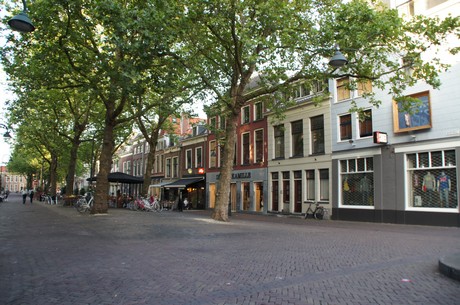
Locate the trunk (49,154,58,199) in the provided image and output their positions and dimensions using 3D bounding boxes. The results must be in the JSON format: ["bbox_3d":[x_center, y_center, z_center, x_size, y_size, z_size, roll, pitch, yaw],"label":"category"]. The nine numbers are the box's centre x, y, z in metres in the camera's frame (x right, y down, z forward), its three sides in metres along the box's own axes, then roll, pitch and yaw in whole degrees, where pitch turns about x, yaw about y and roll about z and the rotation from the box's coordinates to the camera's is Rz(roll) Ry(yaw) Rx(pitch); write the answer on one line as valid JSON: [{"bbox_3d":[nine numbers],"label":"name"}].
[{"bbox_3d":[-21.134,3.189,41.355,0.800,5.950,0.750,1,-7,0],"label":"trunk"}]

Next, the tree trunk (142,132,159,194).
[{"bbox_3d":[-6.552,1.442,28.294,0.950,6.610,0.800,1,-7,0],"label":"tree trunk"}]

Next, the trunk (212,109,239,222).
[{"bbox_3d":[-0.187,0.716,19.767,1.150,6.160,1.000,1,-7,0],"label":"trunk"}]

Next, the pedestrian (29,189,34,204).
[{"bbox_3d":[-22.329,4.889,38.800,0.500,1.720,0.380,5,-8,-32],"label":"pedestrian"}]

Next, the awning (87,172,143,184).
[{"bbox_3d":[-9.467,2.159,28.600,3.700,0.800,3.700,5,-8,-35],"label":"awning"}]

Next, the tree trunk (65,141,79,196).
[{"bbox_3d":[-15.016,2.001,32.679,0.800,6.360,0.750,1,-7,0],"label":"tree trunk"}]

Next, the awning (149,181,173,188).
[{"bbox_3d":[-7.495,3.466,37.300,1.400,0.750,3.200,5,-8,-35],"label":"awning"}]

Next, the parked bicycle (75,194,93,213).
[{"bbox_3d":[-10.225,3.687,24.800,1.750,1.100,0.600,2,-7,-14],"label":"parked bicycle"}]

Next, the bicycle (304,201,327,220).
[{"bbox_3d":[5.003,3.402,20.200,0.600,1.080,1.750,5,-8,-35],"label":"bicycle"}]

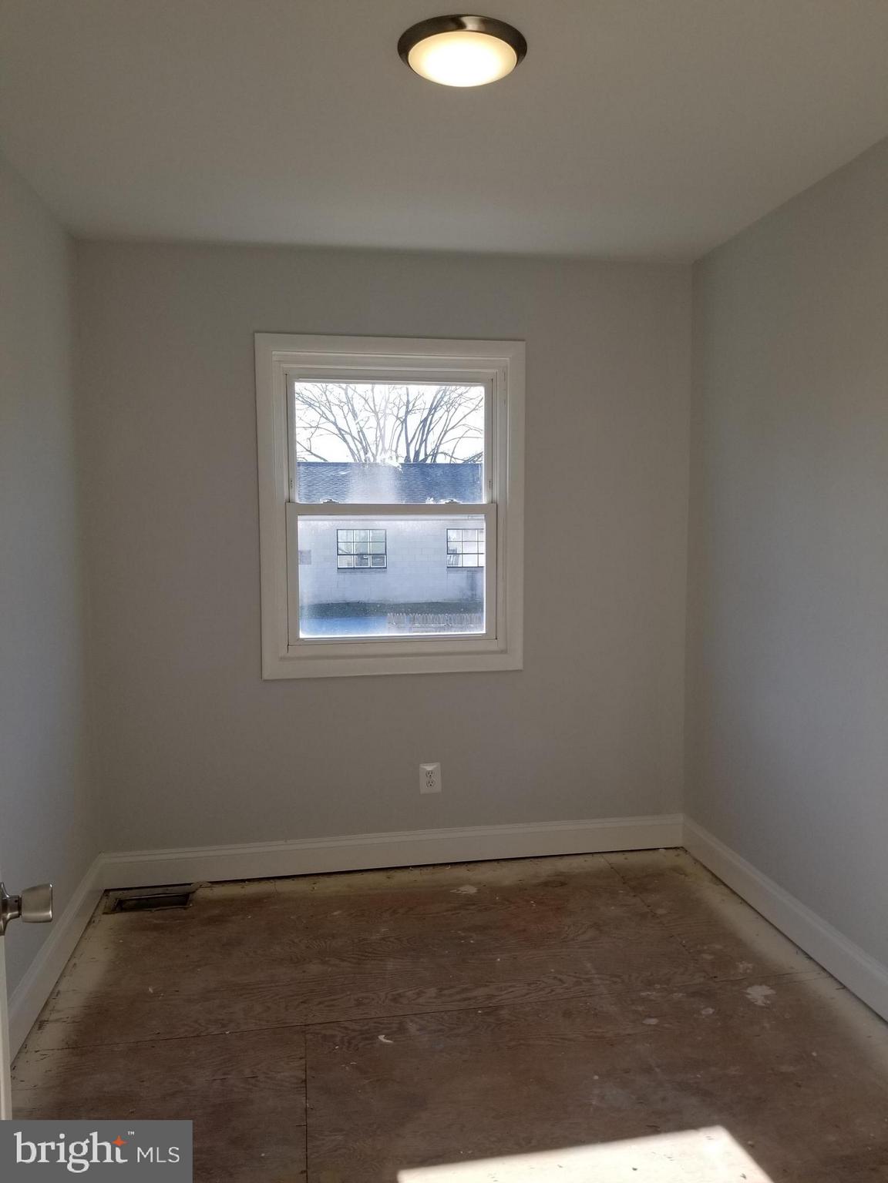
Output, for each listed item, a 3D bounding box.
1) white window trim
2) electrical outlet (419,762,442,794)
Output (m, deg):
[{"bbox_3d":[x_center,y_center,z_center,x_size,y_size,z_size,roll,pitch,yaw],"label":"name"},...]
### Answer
[{"bbox_3d":[-0.197,-0.327,3.507,1.035,1.310,0.110,-1,5,-9],"label":"white window trim"},{"bbox_3d":[-0.055,0.753,3.585,0.082,0.123,0.010,-1,5,-9],"label":"electrical outlet"}]

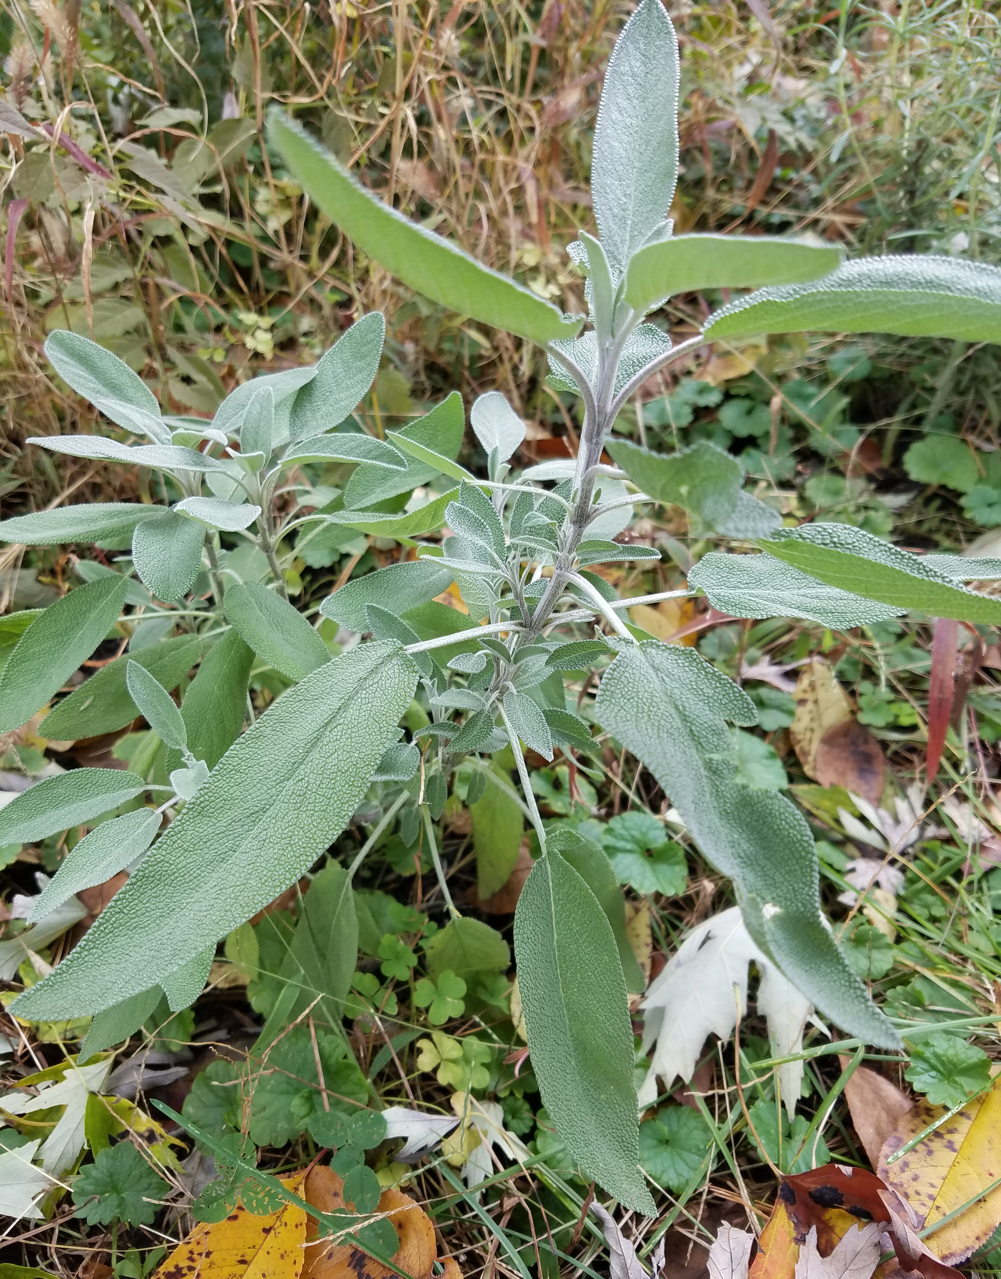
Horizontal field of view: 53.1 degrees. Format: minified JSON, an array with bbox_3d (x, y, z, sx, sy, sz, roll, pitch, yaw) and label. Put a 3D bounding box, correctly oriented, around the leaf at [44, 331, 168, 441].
[{"bbox_3d":[-0.179,-0.115,0.455,0.071,0.014,0.027,41,63,9],"label":"leaf"}]

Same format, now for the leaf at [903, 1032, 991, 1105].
[{"bbox_3d":[0.169,0.162,0.378,0.033,0.008,0.030,-1,56,13],"label":"leaf"}]

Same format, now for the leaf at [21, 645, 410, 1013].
[{"bbox_3d":[-0.074,0.054,0.268,0.136,0.018,0.036,-43,69,-7],"label":"leaf"}]

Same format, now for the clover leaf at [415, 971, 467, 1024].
[{"bbox_3d":[-0.019,0.116,0.324,0.017,0.004,0.016,0,60,0],"label":"clover leaf"}]

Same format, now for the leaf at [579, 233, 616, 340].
[{"bbox_3d":[0.019,-0.071,0.201,0.007,0.021,0.004,11,42,40],"label":"leaf"}]

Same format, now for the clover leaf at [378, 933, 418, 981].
[{"bbox_3d":[-0.042,0.128,0.405,0.017,0.005,0.019,-4,59,-6],"label":"clover leaf"}]

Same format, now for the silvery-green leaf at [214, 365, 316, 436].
[{"bbox_3d":[-0.101,-0.104,0.430,0.022,0.011,0.054,36,64,25],"label":"silvery-green leaf"}]

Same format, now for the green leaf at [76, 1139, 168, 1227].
[{"bbox_3d":[-0.113,0.162,0.298,0.028,0.005,0.022,-6,55,-5],"label":"green leaf"}]

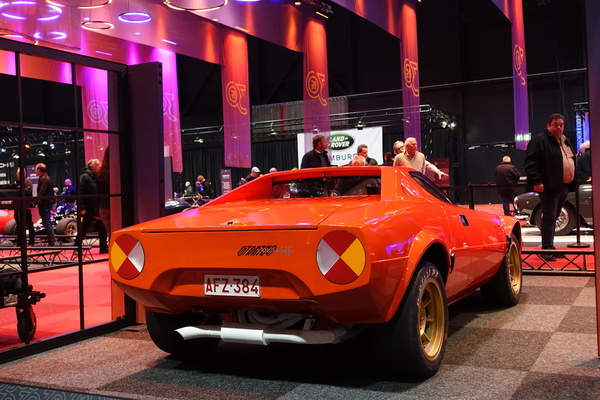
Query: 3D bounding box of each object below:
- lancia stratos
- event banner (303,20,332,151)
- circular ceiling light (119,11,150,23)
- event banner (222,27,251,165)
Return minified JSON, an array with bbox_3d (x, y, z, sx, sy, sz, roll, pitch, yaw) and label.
[{"bbox_3d":[0.497,0.349,4.931,1.790,1.120,3.710,-2,1,29],"label":"lancia stratos"},{"bbox_3d":[0.563,-3.901,23.470,0.040,5.208,1.800,-2,1,29],"label":"event banner"},{"bbox_3d":[-4.439,-4.904,17.913,0.860,0.060,0.860,-3,1,0],"label":"circular ceiling light"},{"bbox_3d":[-2.369,-3.817,25.068,0.040,5.208,1.800,-2,1,29],"label":"event banner"}]

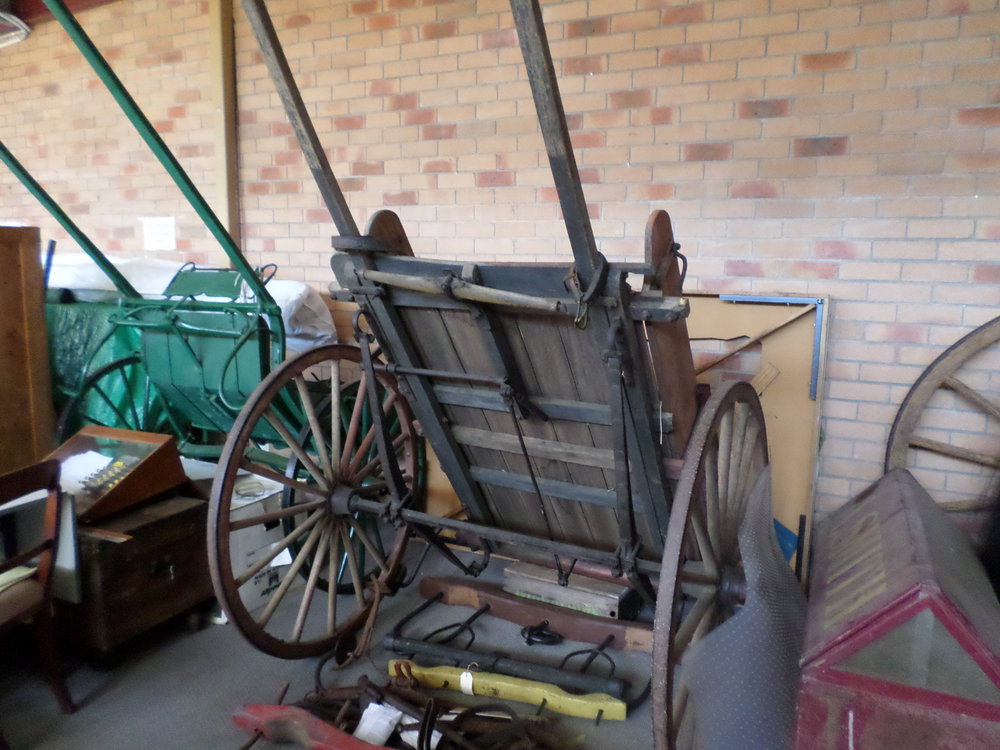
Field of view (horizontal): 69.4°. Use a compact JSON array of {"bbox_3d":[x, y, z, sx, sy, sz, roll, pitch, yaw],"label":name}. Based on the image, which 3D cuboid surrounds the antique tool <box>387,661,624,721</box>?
[{"bbox_3d":[0.014,1.120,2.590,0.885,0.064,0.075,4,9,15],"label":"antique tool"}]

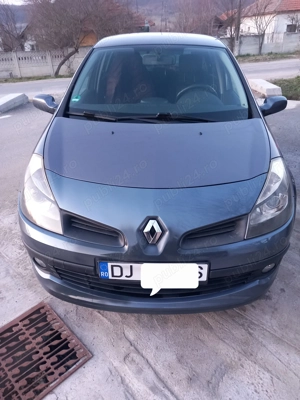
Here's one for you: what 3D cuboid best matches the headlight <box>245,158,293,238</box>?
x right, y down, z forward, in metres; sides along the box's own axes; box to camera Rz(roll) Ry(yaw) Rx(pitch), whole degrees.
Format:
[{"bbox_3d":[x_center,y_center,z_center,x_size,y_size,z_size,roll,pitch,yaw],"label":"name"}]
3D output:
[{"bbox_3d":[0.642,-0.030,1.663,0.360,0.250,0.540,1,27,2],"label":"headlight"}]

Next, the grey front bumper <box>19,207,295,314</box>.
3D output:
[{"bbox_3d":[0.024,0.257,1.744,1.700,0.490,0.560,1,27,2],"label":"grey front bumper"}]

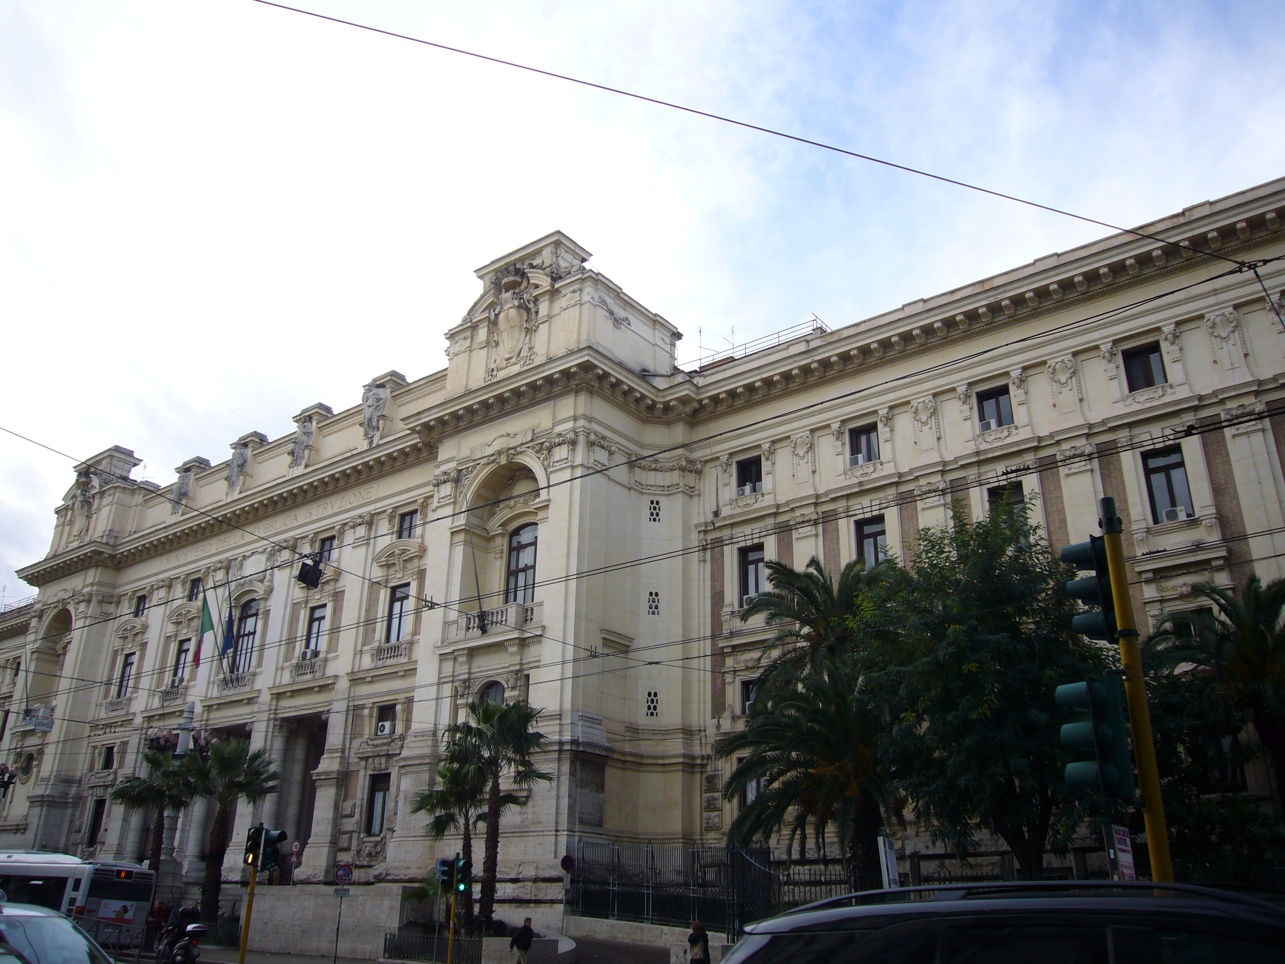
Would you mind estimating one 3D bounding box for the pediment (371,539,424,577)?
[{"bbox_3d":[-13.126,4.269,56.156,3.750,2.050,0.650,-16,-28,35],"label":"pediment"}]

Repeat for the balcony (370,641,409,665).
[{"bbox_3d":[-13.550,9.149,55.453,2.850,0.980,0.550,-16,-28,35],"label":"balcony"}]

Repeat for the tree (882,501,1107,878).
[{"bbox_3d":[10.746,6.934,30.667,6.400,13.480,6.400,-7,-24,18],"label":"tree"}]

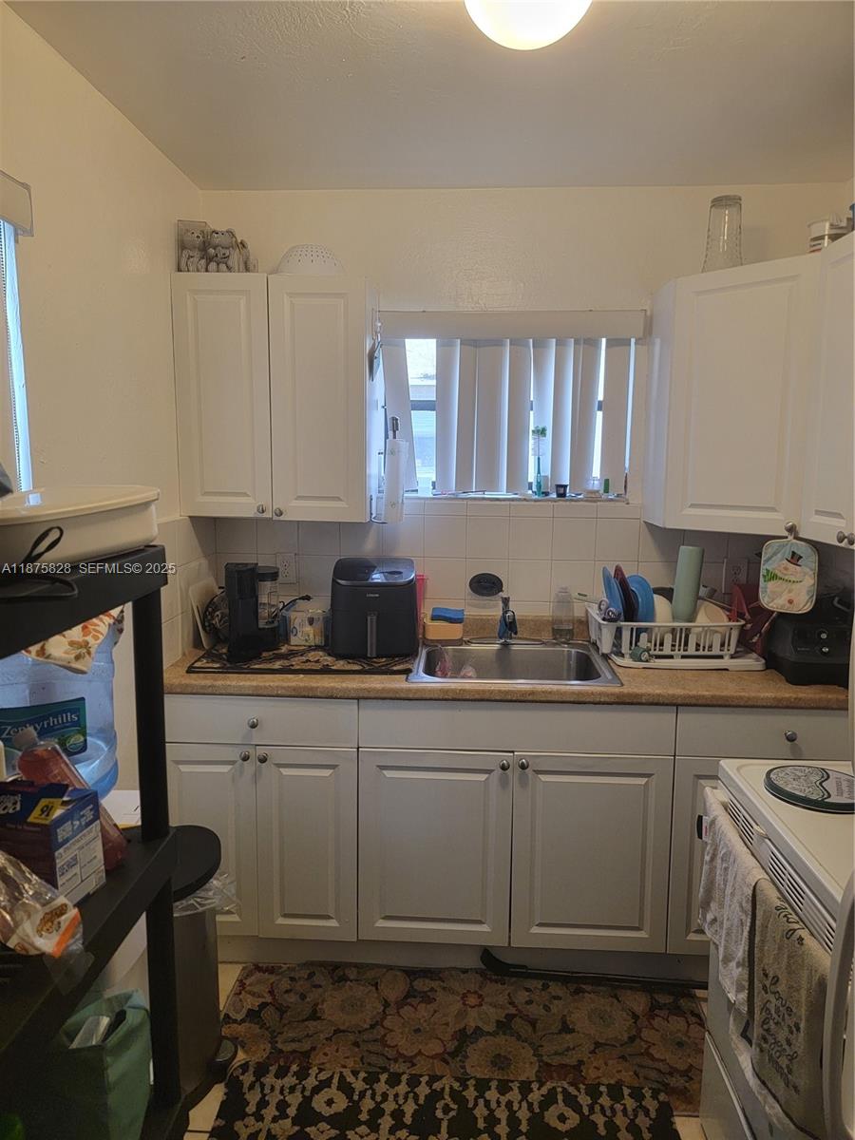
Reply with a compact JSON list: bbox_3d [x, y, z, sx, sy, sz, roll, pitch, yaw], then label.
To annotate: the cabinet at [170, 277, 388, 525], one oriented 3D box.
[{"bbox_3d":[-0.482,-0.551,2.656,0.610,0.760,0.335,1,7,3],"label":"cabinet"}]

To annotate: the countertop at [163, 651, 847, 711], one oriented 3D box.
[{"bbox_3d":[0.264,0.311,2.533,2.120,0.044,0.650,1,7,3],"label":"countertop"}]

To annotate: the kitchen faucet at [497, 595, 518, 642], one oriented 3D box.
[{"bbox_3d":[0.277,0.180,2.697,0.066,0.172,0.180,1,7,3],"label":"kitchen faucet"}]

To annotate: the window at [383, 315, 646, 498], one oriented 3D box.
[{"bbox_3d":[0.276,-0.562,2.737,0.878,0.626,0.140,1,7,3],"label":"window"}]

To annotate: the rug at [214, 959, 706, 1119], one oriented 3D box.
[{"bbox_3d":[0.109,1.262,2.163,1.360,0.012,0.520,1,7,4],"label":"rug"}]

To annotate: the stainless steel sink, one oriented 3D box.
[{"bbox_3d":[0.270,0.374,2.588,0.630,0.170,0.550,1,7,3],"label":"stainless steel sink"}]

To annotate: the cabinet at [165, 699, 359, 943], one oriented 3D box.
[{"bbox_3d":[-0.491,0.705,2.667,0.610,0.750,0.630,1,7,3],"label":"cabinet"}]

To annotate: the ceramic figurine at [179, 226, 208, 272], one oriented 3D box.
[{"bbox_3d":[-0.738,-0.997,2.500,0.083,0.155,0.080,-1,8,-11],"label":"ceramic figurine"}]

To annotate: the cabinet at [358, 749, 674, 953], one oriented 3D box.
[{"bbox_3d":[0.269,0.787,2.634,0.914,0.610,0.630,1,7,3],"label":"cabinet"}]

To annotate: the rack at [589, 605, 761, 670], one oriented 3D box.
[{"bbox_3d":[0.807,0.215,2.629,0.520,0.135,0.315,1,7,3],"label":"rack"}]

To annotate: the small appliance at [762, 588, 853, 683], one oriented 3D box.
[{"bbox_3d":[1.171,0.208,2.416,0.210,0.230,0.210,2,7,8],"label":"small appliance"}]

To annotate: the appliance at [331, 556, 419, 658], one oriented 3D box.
[{"bbox_3d":[-0.169,0.114,2.671,0.290,0.301,0.325,1,7,3],"label":"appliance"}]

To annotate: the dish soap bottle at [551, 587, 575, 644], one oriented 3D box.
[{"bbox_3d":[0.479,0.164,2.797,0.075,0.200,0.060,1,7,3],"label":"dish soap bottle"}]

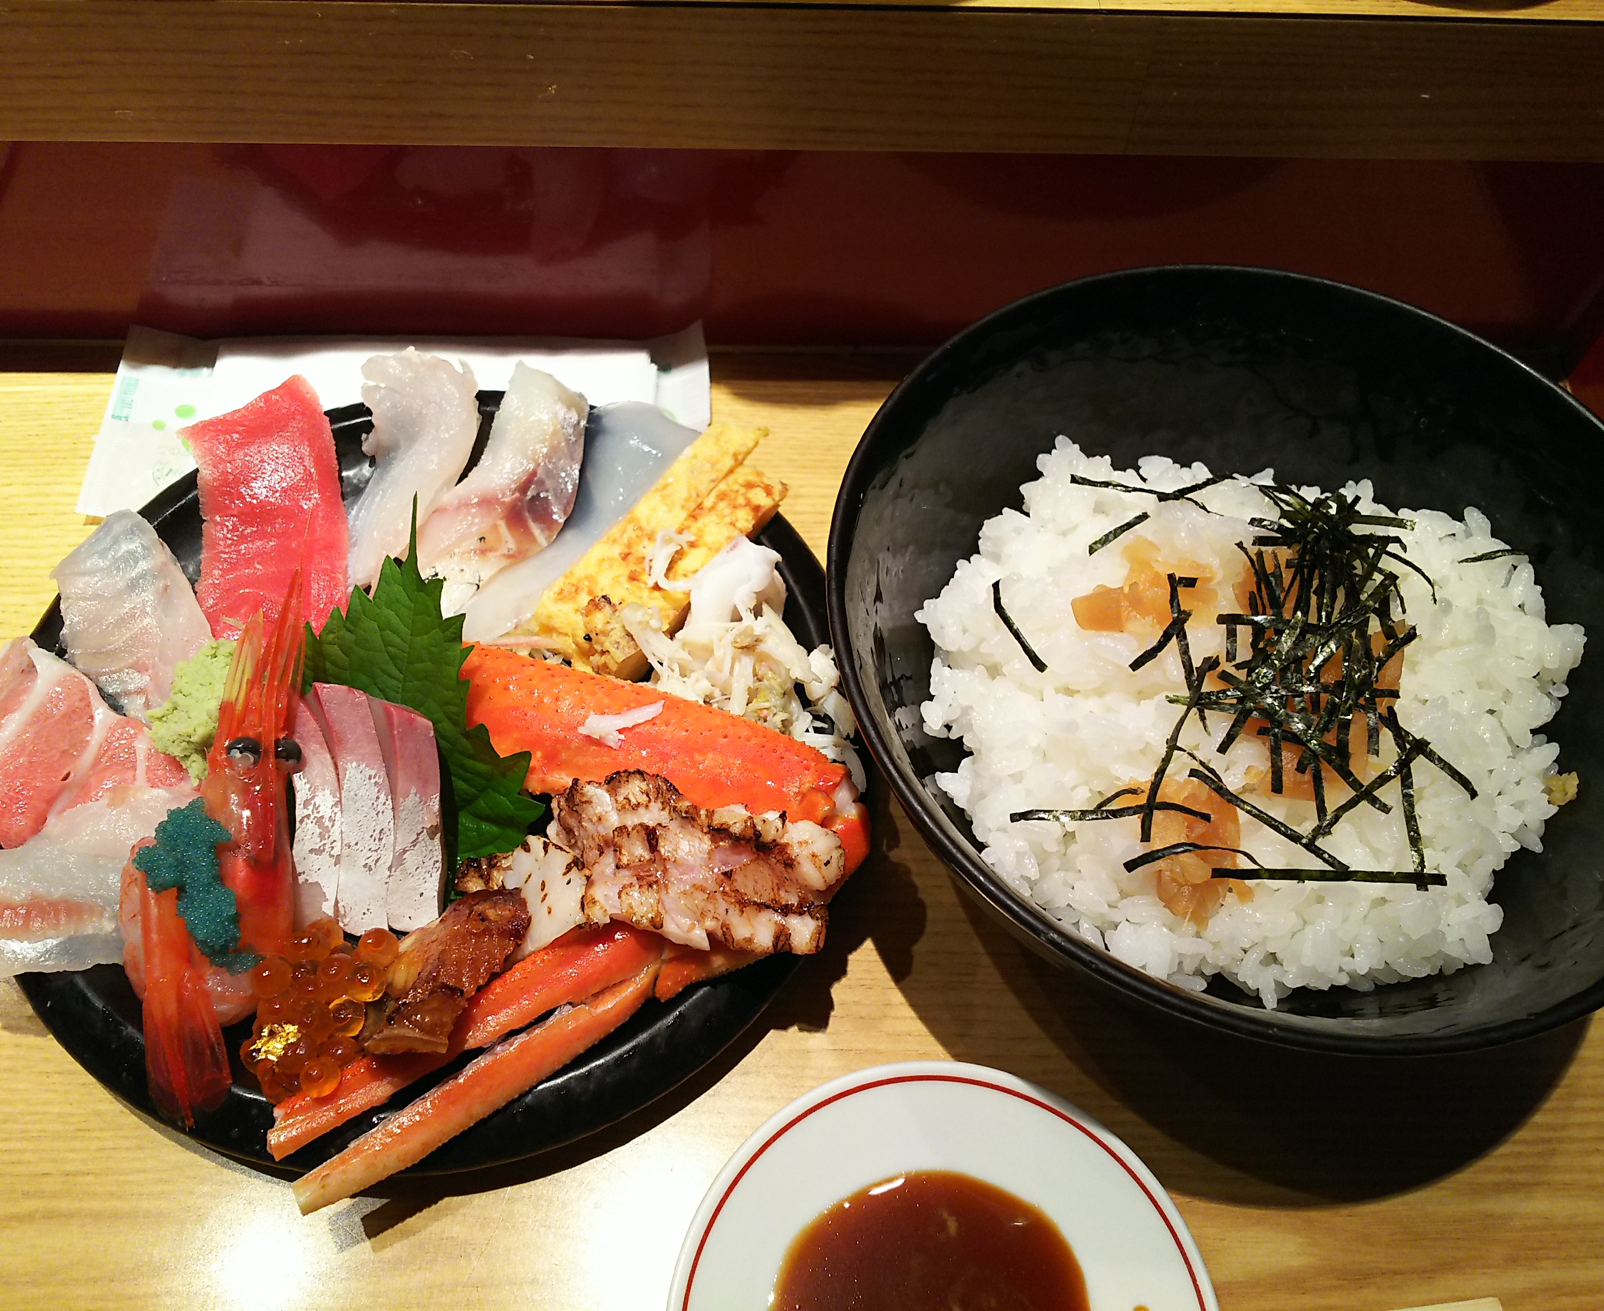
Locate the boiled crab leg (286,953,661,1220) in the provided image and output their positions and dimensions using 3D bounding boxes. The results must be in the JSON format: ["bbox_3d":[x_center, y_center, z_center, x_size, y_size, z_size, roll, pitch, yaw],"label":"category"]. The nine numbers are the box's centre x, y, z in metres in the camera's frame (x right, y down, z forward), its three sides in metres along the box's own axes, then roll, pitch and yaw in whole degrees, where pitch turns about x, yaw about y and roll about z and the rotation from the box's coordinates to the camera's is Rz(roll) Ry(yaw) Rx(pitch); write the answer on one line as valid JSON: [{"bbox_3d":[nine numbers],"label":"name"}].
[{"bbox_3d":[-0.068,0.090,0.284,0.079,0.011,0.011,-29,66,-18],"label":"boiled crab leg"}]

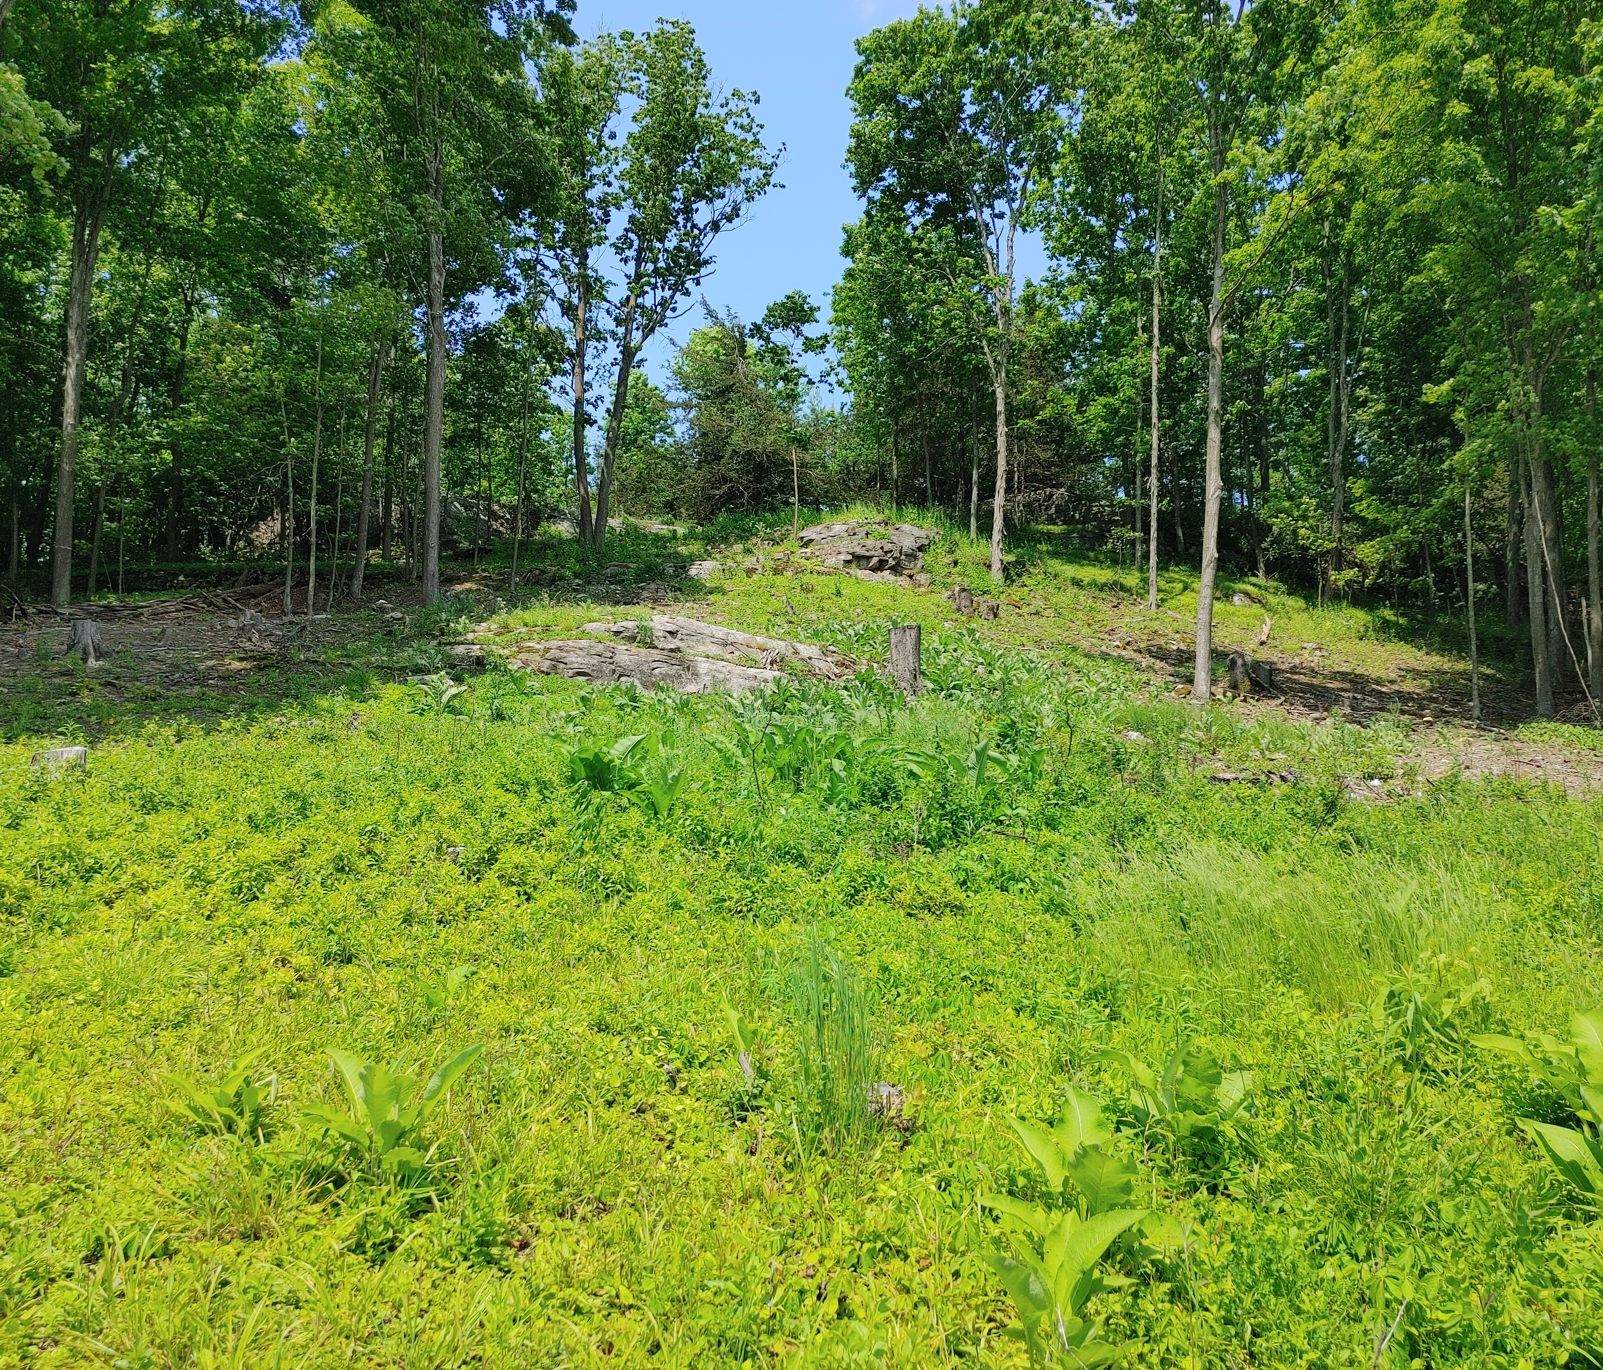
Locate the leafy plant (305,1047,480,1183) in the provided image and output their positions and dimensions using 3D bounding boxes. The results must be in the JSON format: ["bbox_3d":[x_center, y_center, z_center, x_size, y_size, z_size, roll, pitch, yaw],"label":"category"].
[{"bbox_3d":[-1.247,1.308,4.200,0.550,0.390,0.500,1,-3,0],"label":"leafy plant"}]

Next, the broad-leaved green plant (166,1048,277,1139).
[{"bbox_3d":[-1.903,1.346,4.500,0.360,0.270,0.350,1,-3,0],"label":"broad-leaved green plant"}]

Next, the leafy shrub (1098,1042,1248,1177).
[{"bbox_3d":[1.152,1.315,4.250,0.450,0.370,0.430,1,-3,0],"label":"leafy shrub"}]

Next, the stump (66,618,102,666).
[{"bbox_3d":[-10.454,-0.624,20.000,0.530,0.680,0.520,1,-3,0],"label":"stump"}]

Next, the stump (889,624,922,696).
[{"bbox_3d":[1.253,-0.300,16.500,0.390,0.860,0.390,1,-3,0],"label":"stump"}]

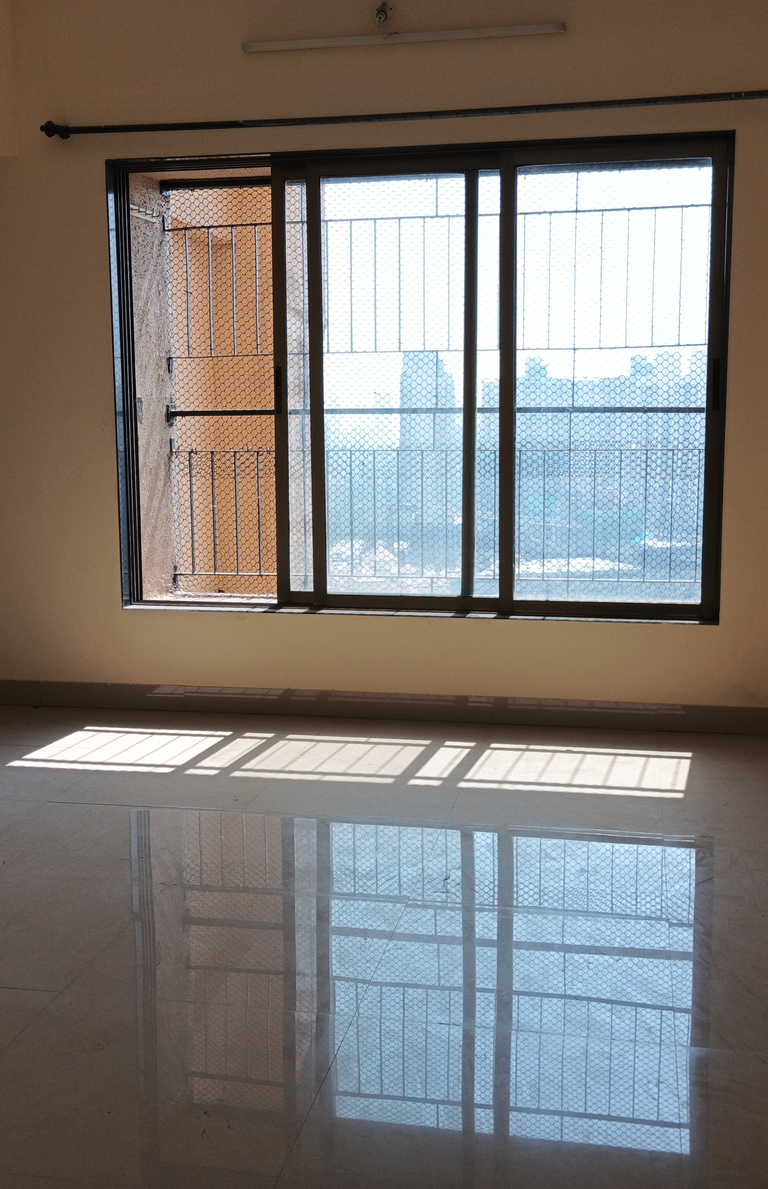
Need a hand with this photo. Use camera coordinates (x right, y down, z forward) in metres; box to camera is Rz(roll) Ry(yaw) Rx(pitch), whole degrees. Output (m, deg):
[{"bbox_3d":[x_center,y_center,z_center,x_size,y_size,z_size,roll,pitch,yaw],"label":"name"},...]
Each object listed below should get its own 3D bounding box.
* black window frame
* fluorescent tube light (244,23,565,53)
[{"bbox_3d":[0.111,-0.772,4.790,2.259,1.692,0.120,1,8,11],"label":"black window frame"},{"bbox_3d":[0.059,-1.946,4.474,1.152,0.032,0.035,1,8,11],"label":"fluorescent tube light"}]

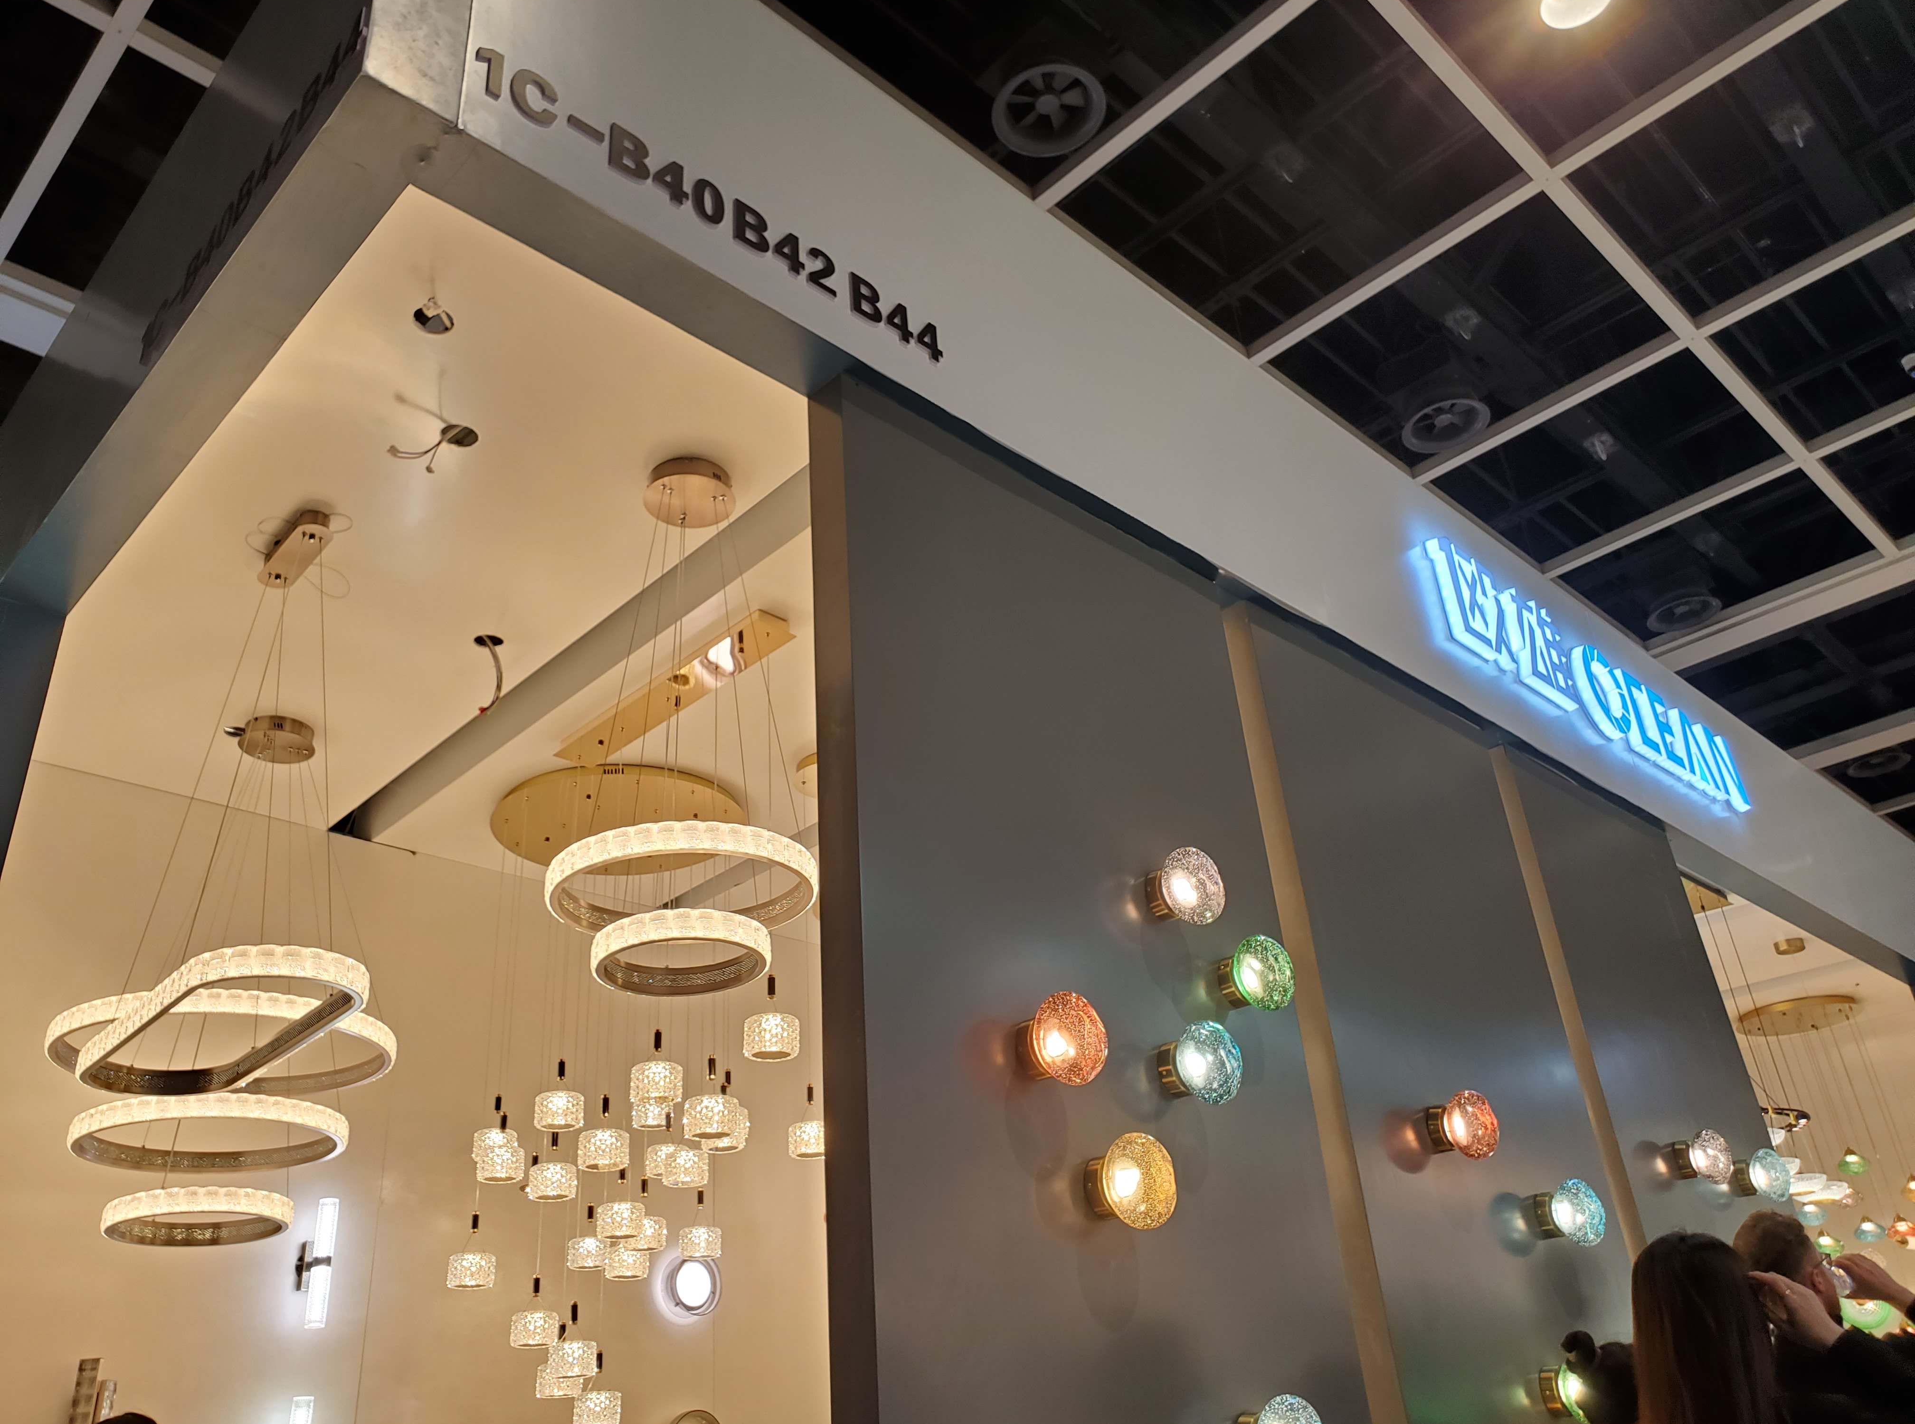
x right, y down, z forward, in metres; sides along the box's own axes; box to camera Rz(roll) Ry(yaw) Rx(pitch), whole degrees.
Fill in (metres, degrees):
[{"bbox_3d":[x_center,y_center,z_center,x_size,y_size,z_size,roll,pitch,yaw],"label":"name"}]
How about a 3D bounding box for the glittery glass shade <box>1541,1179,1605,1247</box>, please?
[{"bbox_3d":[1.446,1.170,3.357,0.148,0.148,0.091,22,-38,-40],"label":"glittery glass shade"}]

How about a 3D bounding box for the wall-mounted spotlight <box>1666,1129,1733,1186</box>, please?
[{"bbox_3d":[2.060,1.230,3.963,0.147,0.147,0.118,21,-37,-40],"label":"wall-mounted spotlight"}]

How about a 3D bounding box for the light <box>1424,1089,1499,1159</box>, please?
[{"bbox_3d":[1.071,0.884,3.072,0.147,0.147,0.125,21,-37,-40],"label":"light"}]

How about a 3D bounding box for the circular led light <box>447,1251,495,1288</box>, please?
[{"bbox_3d":[-1.340,1.538,3.970,0.122,0.086,0.122,-4,-27,-2],"label":"circular led light"}]

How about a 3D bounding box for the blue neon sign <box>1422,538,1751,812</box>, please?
[{"bbox_3d":[2.237,-0.054,4.917,2.294,0.321,0.055,21,-37,-40],"label":"blue neon sign"}]

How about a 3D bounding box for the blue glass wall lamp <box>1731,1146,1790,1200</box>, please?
[{"bbox_3d":[2.373,1.367,4.232,0.147,0.147,0.118,21,-37,-40],"label":"blue glass wall lamp"}]

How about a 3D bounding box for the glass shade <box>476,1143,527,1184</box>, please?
[{"bbox_3d":[-1.197,1.190,3.775,0.114,0.073,0.114,22,-38,-40],"label":"glass shade"}]

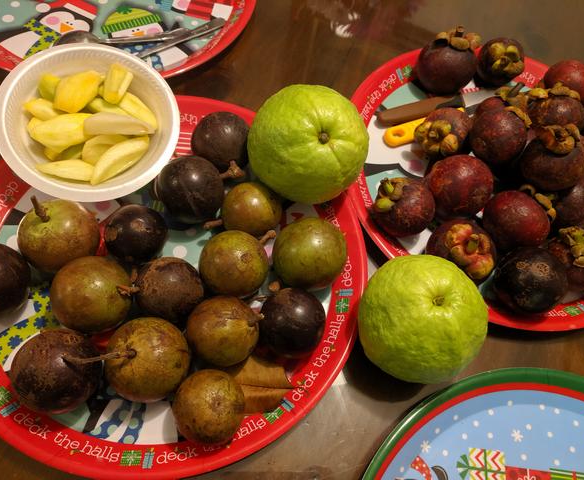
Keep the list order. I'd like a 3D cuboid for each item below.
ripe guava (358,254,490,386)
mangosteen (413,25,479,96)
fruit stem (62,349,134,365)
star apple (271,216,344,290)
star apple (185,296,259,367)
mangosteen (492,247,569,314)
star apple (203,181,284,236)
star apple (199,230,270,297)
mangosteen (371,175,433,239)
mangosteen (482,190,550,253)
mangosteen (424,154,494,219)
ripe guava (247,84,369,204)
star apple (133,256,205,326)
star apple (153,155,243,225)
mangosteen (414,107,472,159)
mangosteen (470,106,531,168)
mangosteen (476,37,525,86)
[{"bbox_3d":[0.100,0.061,0.373,0.097,0.095,0.097,3,63,-6],"label":"ripe guava"},{"bbox_3d":[0.169,-0.192,0.520,0.063,0.067,0.063,0,43,-21],"label":"mangosteen"},{"bbox_3d":[-0.130,0.080,0.324,0.049,0.006,0.009,-2,90,-4],"label":"fruit stem"},{"bbox_3d":[0.015,0.012,0.406,0.062,0.061,0.062,0,63,-7],"label":"star apple"},{"bbox_3d":[-0.053,0.071,0.372,0.054,0.053,0.054,0,63,-7],"label":"star apple"},{"bbox_3d":[0.207,0.035,0.415,0.058,0.055,0.058,0,63,-8],"label":"mangosteen"},{"bbox_3d":[-0.039,-0.025,0.424,0.060,0.052,0.052,-15,66,-14],"label":"star apple"},{"bbox_3d":[-0.047,0.020,0.398,0.056,0.055,0.056,0,63,-7],"label":"star apple"},{"bbox_3d":[0.102,-0.030,0.437,0.052,0.053,0.053,29,72,-36],"label":"mangosteen"},{"bbox_3d":[0.208,-0.019,0.443,0.061,0.057,0.060,3,63,-6],"label":"mangosteen"},{"bbox_3d":[0.157,-0.050,0.450,0.062,0.058,0.061,3,63,-6],"label":"mangosteen"},{"bbox_3d":[0.014,-0.084,0.420,0.105,0.101,0.105,0,95,-14],"label":"ripe guava"},{"bbox_3d":[-0.097,0.040,0.377,0.053,0.052,0.052,20,84,-17],"label":"star apple"},{"bbox_3d":[-0.085,-0.045,0.417,0.067,0.058,0.058,-22,90,0],"label":"star apple"},{"bbox_3d":[0.151,-0.107,0.484,0.052,0.054,0.054,-21,107,-51],"label":"mangosteen"},{"bbox_3d":[0.199,-0.100,0.461,0.052,0.052,0.052,-36,76,20],"label":"mangosteen"},{"bbox_3d":[0.234,-0.201,0.542,0.053,0.053,0.053,-6,86,12],"label":"mangosteen"}]

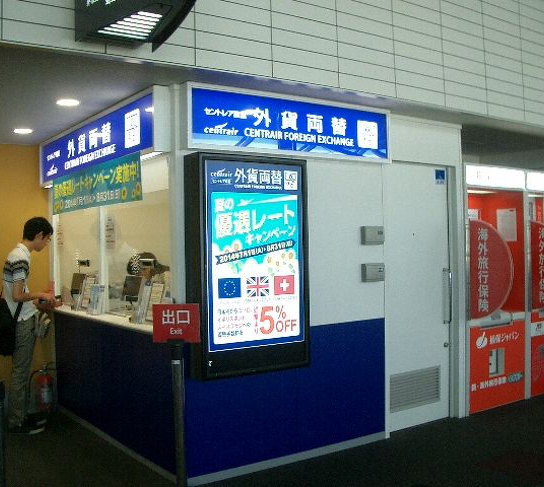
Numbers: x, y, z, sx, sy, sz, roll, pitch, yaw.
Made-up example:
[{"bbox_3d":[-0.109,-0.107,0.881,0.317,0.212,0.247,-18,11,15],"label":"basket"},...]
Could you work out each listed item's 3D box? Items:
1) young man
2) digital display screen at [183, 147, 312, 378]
[{"bbox_3d":[-2.007,0.653,5.460,0.450,1.736,0.430,-1,-1,-41],"label":"young man"},{"bbox_3d":[-0.141,0.135,4.172,0.777,1.335,0.200,-1,-1,-34],"label":"digital display screen"}]

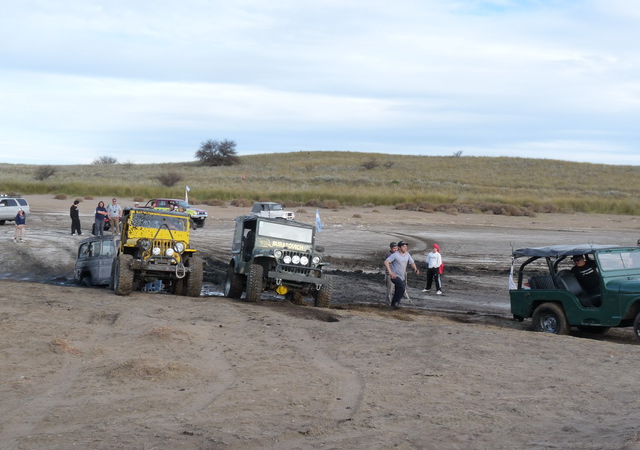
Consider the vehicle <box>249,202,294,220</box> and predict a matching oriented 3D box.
[{"bbox_3d":[-3.310,-0.789,62.500,3.400,1.700,1.550,3,5,35],"label":"vehicle"}]

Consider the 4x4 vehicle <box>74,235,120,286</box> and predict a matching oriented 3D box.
[{"bbox_3d":[-5.595,1.159,25.400,1.650,1.750,3.500,-3,1,-36],"label":"4x4 vehicle"}]

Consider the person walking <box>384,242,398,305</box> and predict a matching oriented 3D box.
[{"bbox_3d":[1.837,1.259,22.800,0.500,1.670,0.380,-2,4,-30],"label":"person walking"}]

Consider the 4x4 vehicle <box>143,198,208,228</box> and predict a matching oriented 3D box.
[{"bbox_3d":[-8.621,-0.637,50.500,4.700,1.800,1.750,2,4,27],"label":"4x4 vehicle"}]

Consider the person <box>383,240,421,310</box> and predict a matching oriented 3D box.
[{"bbox_3d":[1.984,1.217,21.600,0.750,1.680,0.550,-3,5,-35],"label":"person"}]

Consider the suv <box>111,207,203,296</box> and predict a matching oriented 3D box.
[{"bbox_3d":[-3.832,0.633,20.800,1.750,1.900,3.350,4,-1,-17],"label":"suv"}]

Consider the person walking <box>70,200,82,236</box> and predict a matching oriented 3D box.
[{"bbox_3d":[-11.591,-0.357,42.300,0.450,1.720,0.480,1,4,18],"label":"person walking"}]

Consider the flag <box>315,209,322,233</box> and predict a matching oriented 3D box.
[{"bbox_3d":[-0.023,-0.080,20.300,0.160,0.550,0.100,-7,4,0],"label":"flag"}]

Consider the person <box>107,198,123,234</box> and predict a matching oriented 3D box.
[{"bbox_3d":[-9.826,-0.407,42.500,0.620,1.760,0.350,-1,4,-14],"label":"person"}]

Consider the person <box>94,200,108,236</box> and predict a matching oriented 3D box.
[{"bbox_3d":[-10.463,-0.335,42.500,0.580,1.660,0.400,-1,4,-20],"label":"person"}]

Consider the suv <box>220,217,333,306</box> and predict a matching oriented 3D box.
[{"bbox_3d":[-1.016,0.808,20.500,1.730,1.870,3.400,6,-2,-20],"label":"suv"}]

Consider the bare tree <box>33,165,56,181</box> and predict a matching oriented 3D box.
[{"bbox_3d":[-40.208,-7.544,130.000,2.900,2.300,2.800,0,4,0],"label":"bare tree"}]

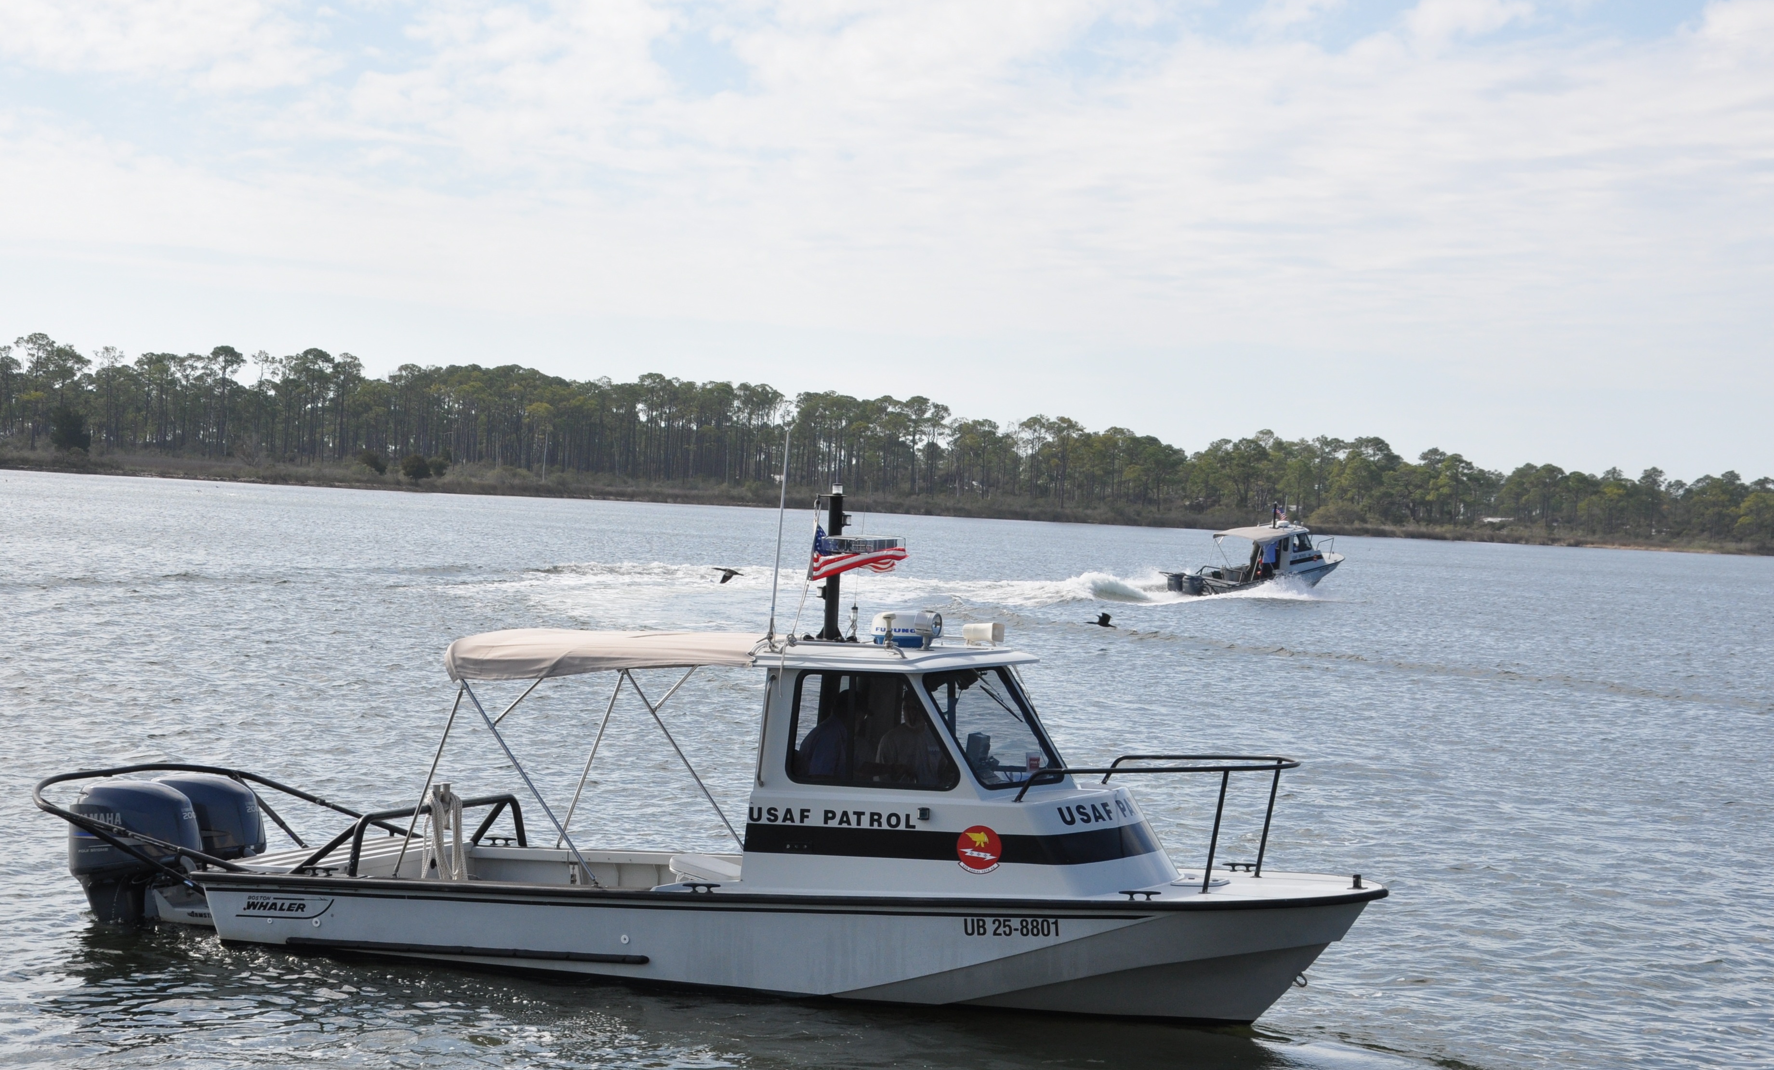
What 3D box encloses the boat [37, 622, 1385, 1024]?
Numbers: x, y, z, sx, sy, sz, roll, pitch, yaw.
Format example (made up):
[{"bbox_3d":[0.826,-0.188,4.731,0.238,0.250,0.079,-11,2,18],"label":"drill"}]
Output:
[{"bbox_3d":[-1.230,1.590,20.949,9.000,2.350,2.460,3,1,23],"label":"boat"}]

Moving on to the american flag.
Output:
[{"bbox_3d":[-0.176,0.120,20.400,0.590,0.345,0.120,3,1,0],"label":"american flag"}]

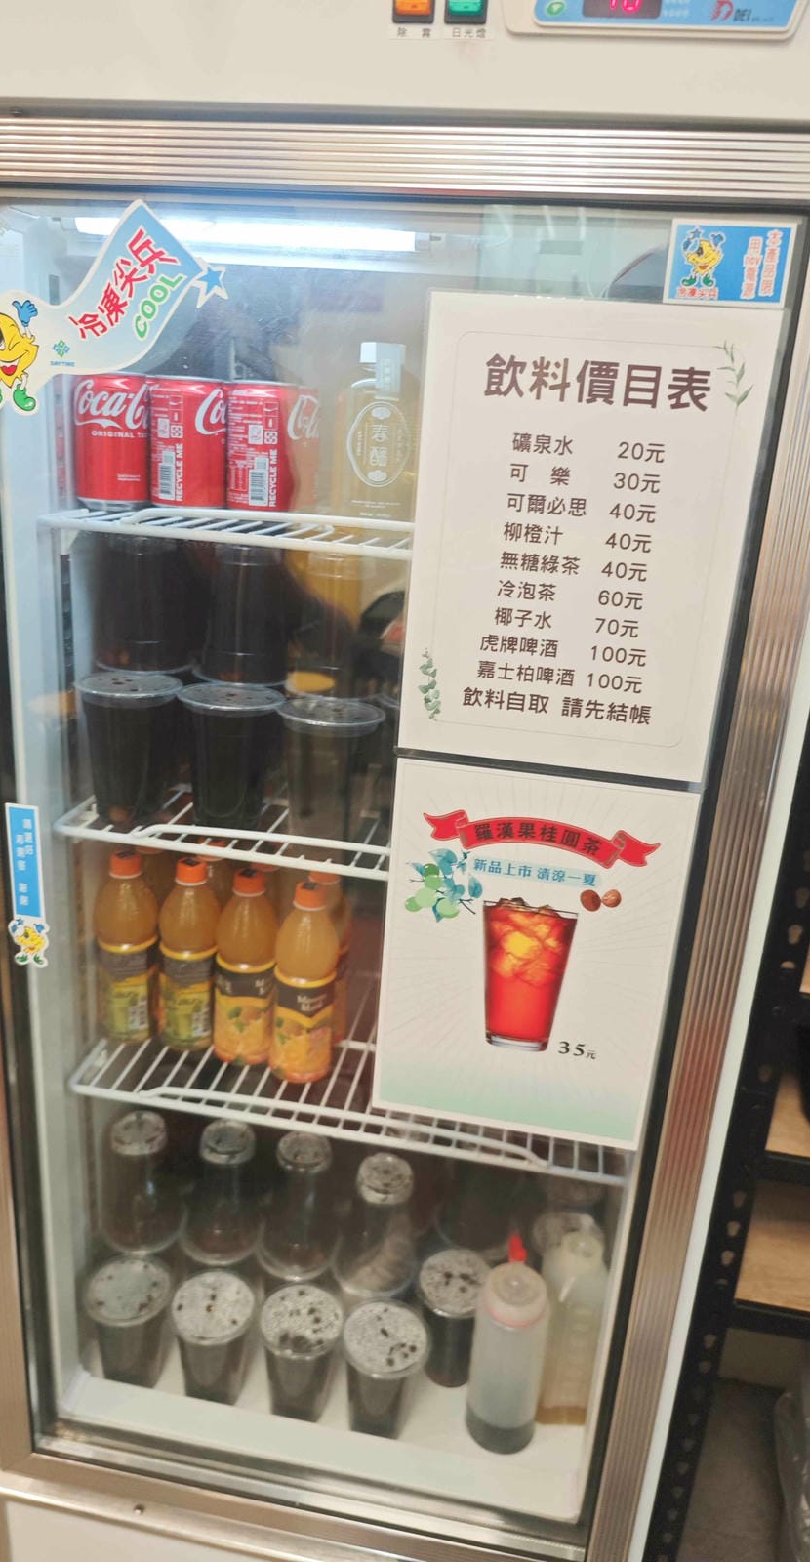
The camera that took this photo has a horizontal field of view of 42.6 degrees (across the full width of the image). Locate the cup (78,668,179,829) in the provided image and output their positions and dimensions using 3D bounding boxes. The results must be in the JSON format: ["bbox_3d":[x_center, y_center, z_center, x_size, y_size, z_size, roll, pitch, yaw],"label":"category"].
[{"bbox_3d":[-0.250,-0.027,0.953,0.093,0.127,0.093,3,18,-1],"label":"cup"}]

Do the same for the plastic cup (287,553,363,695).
[{"bbox_3d":[-0.065,-0.148,0.991,0.097,0.122,0.097,4,19,-1],"label":"plastic cup"}]

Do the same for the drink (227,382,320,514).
[{"bbox_3d":[-0.122,-0.288,0.908,0.066,0.115,0.066,7,19,7],"label":"drink"}]

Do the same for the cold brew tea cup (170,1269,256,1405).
[{"bbox_3d":[-0.215,0.636,1.162,0.097,0.122,0.097,4,19,-1],"label":"cold brew tea cup"}]

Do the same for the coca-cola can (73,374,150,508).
[{"bbox_3d":[-0.261,-0.302,0.927,0.066,0.115,0.066,7,19,7],"label":"coca-cola can"}]

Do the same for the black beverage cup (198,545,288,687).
[{"bbox_3d":[-0.158,-0.163,1.002,0.097,0.122,0.097,4,19,-1],"label":"black beverage cup"}]

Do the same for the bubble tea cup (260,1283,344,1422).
[{"bbox_3d":[-0.115,0.638,1.135,0.097,0.124,0.097,3,19,-1],"label":"bubble tea cup"}]

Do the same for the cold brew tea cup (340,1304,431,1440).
[{"bbox_3d":[-0.023,0.649,1.120,0.097,0.124,0.097,3,19,-1],"label":"cold brew tea cup"}]

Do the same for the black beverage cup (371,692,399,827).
[{"bbox_3d":[0.015,-0.015,0.965,0.093,0.127,0.093,3,18,-1],"label":"black beverage cup"}]

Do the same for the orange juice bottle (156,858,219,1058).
[{"bbox_3d":[-0.221,0.176,1.068,0.063,0.202,0.063,0,19,-12],"label":"orange juice bottle"}]

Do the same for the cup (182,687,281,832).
[{"bbox_3d":[-0.158,-0.016,0.941,0.097,0.124,0.097,3,19,-1],"label":"cup"}]

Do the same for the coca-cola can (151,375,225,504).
[{"bbox_3d":[-0.179,-0.282,0.869,0.066,0.115,0.066,0,19,-12],"label":"coca-cola can"}]

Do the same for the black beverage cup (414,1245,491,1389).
[{"bbox_3d":[0.059,0.628,1.198,0.097,0.124,0.097,3,19,-1],"label":"black beverage cup"}]

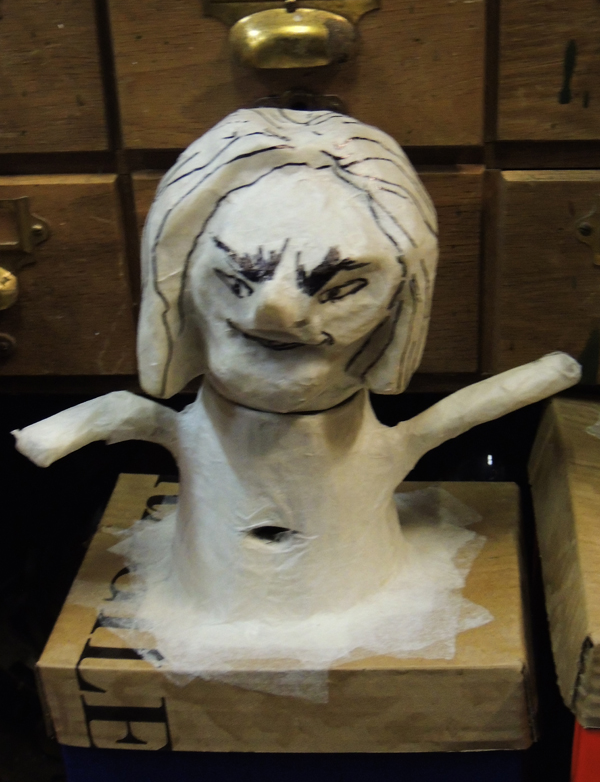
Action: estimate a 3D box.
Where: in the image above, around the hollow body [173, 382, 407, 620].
[{"bbox_3d":[-0.001,0.032,0.508,0.092,0.078,0.086,0,25,6],"label":"hollow body"}]

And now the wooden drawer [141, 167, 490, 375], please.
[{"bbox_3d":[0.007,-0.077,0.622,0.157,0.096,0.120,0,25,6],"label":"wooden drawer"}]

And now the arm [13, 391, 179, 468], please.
[{"bbox_3d":[-0.081,0.015,0.504,0.066,0.022,0.024,-3,25,-2],"label":"arm"}]

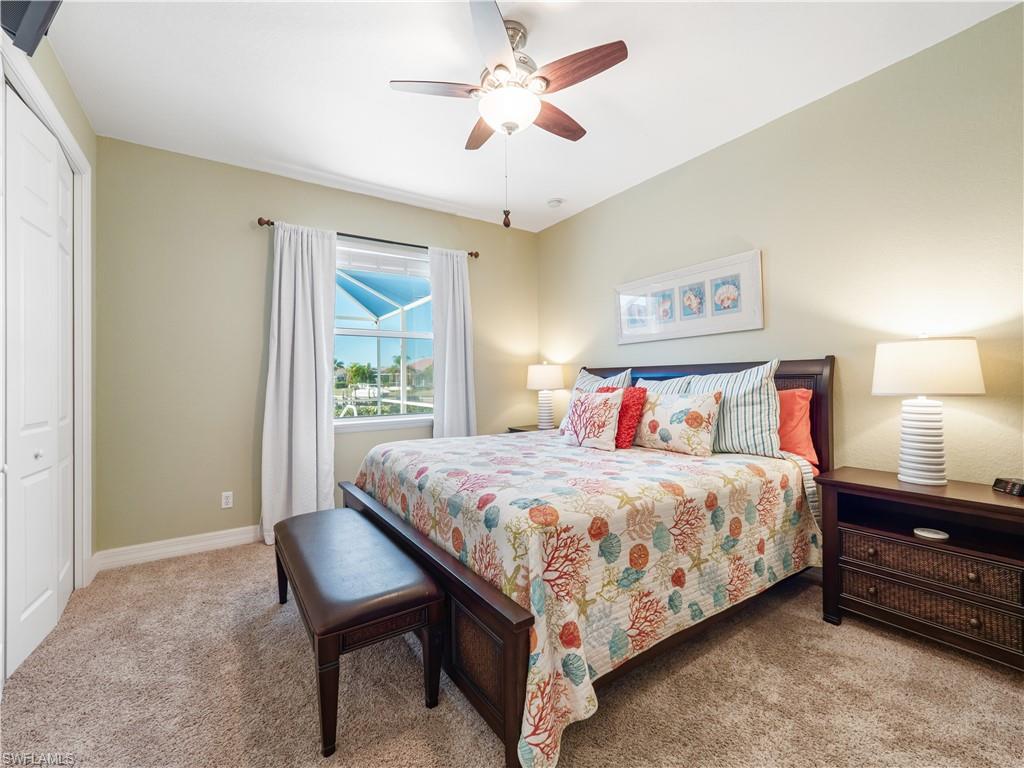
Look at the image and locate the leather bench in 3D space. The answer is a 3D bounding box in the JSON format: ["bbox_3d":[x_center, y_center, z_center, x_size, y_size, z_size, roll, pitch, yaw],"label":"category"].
[{"bbox_3d":[-0.788,0.960,1.914,0.430,0.500,1.200,0,0,-35],"label":"leather bench"}]

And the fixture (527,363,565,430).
[{"bbox_3d":[0.344,0.127,4.327,0.390,0.710,0.390,0,0,0],"label":"fixture"}]

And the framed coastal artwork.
[{"bbox_3d":[1.314,-0.620,3.279,0.030,0.530,1.250,0,0,-35],"label":"framed coastal artwork"}]

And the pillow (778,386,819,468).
[{"bbox_3d":[1.484,0.245,2.574,0.170,0.460,0.660,16,-9,-34],"label":"pillow"}]

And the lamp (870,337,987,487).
[{"bbox_3d":[1.980,0.127,2.000,0.390,0.710,0.390,0,0,-35],"label":"lamp"}]

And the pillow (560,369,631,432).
[{"bbox_3d":[0.692,0.145,3.497,0.180,0.580,0.570,29,-16,-32],"label":"pillow"}]

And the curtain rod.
[{"bbox_3d":[-1.124,-1.260,3.643,1.900,0.055,0.090,0,0,-32],"label":"curtain rod"}]

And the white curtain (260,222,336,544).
[{"bbox_3d":[-1.665,-0.025,3.265,0.540,2.460,0.140,0,0,-32],"label":"white curtain"}]

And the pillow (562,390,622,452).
[{"bbox_3d":[0.603,0.245,3.013,0.160,0.440,0.460,17,-10,-34],"label":"pillow"}]

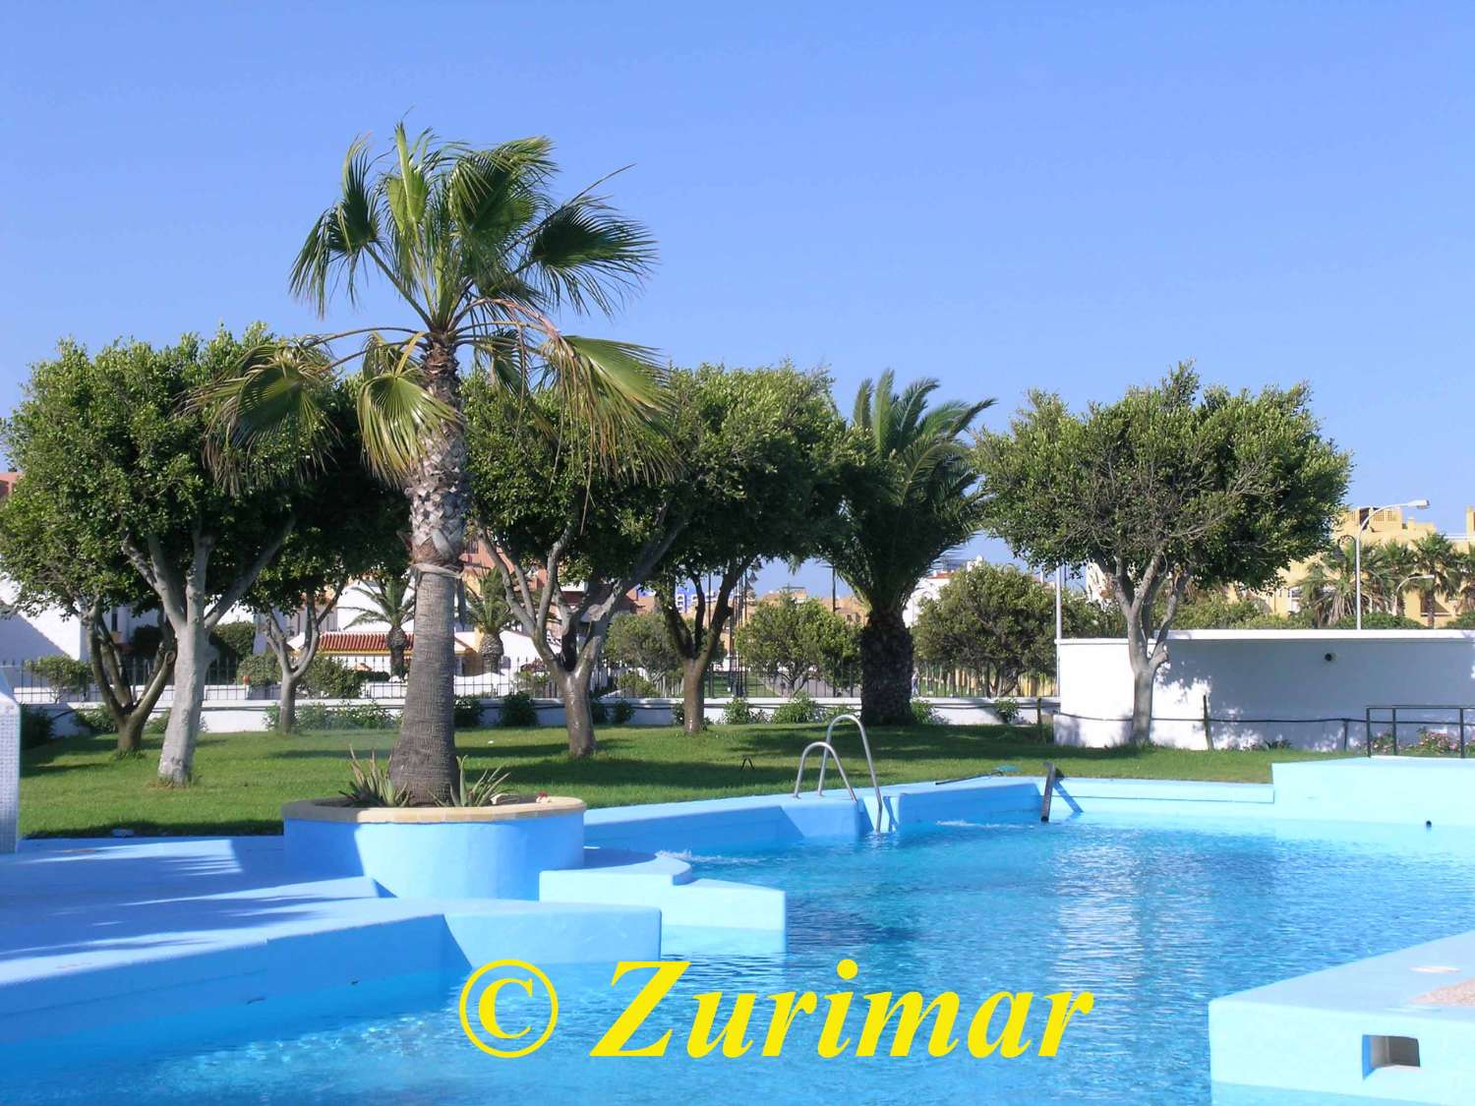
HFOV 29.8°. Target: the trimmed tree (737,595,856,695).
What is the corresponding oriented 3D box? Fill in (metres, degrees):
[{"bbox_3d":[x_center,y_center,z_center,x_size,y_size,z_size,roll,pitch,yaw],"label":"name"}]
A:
[{"bbox_3d":[1.528,2.486,72.000,3.265,2.786,3.100,0,-2,0],"label":"trimmed tree"}]

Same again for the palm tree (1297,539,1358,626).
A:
[{"bbox_3d":[19.490,1.872,90.000,2.696,4.681,2.700,0,-2,0],"label":"palm tree"}]

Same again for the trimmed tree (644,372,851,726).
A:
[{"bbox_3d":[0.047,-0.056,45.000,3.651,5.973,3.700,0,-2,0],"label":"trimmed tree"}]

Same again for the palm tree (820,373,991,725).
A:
[{"bbox_3d":[2.746,-0.080,48.000,3.395,6.131,3.400,0,-2,0],"label":"palm tree"}]

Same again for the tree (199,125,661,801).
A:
[{"bbox_3d":[-2.066,-0.604,18.600,3.072,4.574,2.900,0,-2,0],"label":"tree"}]

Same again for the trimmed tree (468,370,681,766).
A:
[{"bbox_3d":[-2.180,0.194,37.300,3.073,5.090,3.200,0,-2,0],"label":"trimmed tree"}]

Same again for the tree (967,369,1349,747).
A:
[{"bbox_3d":[6.363,0.009,41.500,5.491,5.698,5.000,0,-2,0],"label":"tree"}]

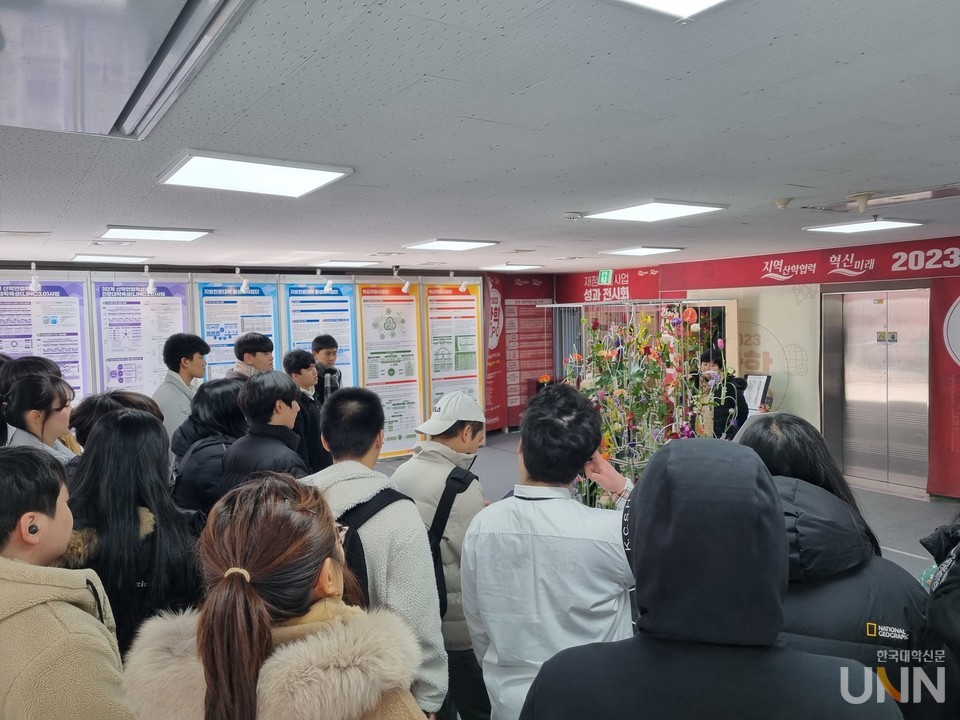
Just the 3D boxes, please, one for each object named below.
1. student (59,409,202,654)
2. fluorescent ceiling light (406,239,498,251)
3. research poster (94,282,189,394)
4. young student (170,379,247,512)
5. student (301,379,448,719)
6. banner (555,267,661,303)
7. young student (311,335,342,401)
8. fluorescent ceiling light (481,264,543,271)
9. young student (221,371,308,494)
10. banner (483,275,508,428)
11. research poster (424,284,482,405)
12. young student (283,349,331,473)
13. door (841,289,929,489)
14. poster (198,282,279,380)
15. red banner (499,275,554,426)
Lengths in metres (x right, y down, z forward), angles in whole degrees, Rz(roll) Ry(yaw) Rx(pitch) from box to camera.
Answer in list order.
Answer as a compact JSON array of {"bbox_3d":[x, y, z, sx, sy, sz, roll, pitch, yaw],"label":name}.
[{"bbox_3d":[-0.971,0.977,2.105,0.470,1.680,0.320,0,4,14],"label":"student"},{"bbox_3d":[-0.257,-0.999,6.405,0.610,0.040,0.610,-4,4,-34],"label":"fluorescent ceiling light"},{"bbox_3d":[-3.703,0.308,8.048,0.930,2.320,0.020,-4,4,-34],"label":"research poster"},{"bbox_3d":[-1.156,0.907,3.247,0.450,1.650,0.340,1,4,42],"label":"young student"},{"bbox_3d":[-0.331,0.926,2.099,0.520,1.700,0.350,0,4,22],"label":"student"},{"bbox_3d":[1.871,-1.096,10.803,0.040,0.500,2.250,-4,5,-33],"label":"banner"},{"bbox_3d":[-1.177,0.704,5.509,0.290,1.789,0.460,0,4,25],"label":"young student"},{"bbox_3d":[0.420,-1.197,9.318,0.610,0.040,0.610,-4,5,-33],"label":"fluorescent ceiling light"},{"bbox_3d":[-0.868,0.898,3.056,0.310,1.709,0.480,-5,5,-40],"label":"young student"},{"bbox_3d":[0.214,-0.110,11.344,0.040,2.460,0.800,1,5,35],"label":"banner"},{"bbox_3d":[-0.359,0.091,10.304,0.900,2.320,0.020,-4,4,-34],"label":"research poster"},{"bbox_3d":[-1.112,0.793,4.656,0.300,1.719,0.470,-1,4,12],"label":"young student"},{"bbox_3d":[4.379,0.305,7.729,0.060,2.050,0.960,-4,4,-34],"label":"door"},{"bbox_3d":[-2.787,0.226,8.542,0.920,2.240,0.030,-4,5,-33],"label":"poster"},{"bbox_3d":[0.840,-0.132,11.804,0.990,2.450,0.030,-4,4,-34],"label":"red banner"}]

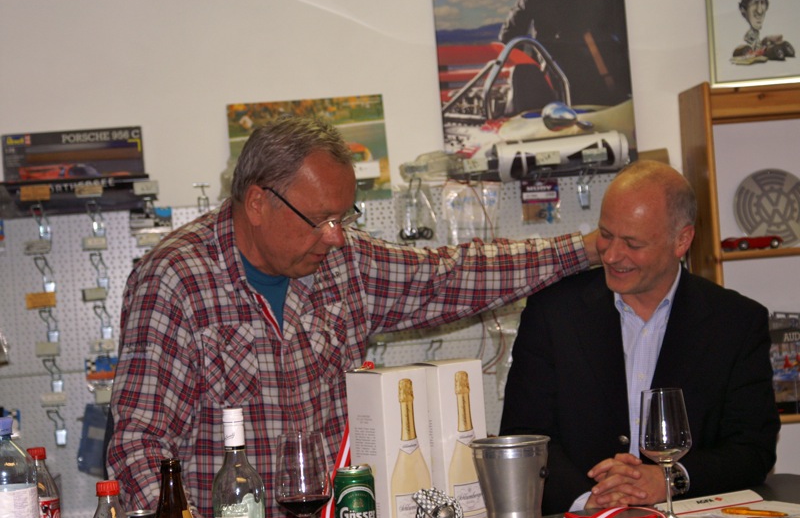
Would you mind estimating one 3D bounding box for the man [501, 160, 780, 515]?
[{"bbox_3d":[0.455,0.488,3.690,0.560,1.340,0.740,-4,2,10],"label":"man"}]

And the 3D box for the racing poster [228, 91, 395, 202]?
[{"bbox_3d":[-0.232,-0.275,5.120,0.405,0.268,0.010,-4,2,-6],"label":"racing poster"}]

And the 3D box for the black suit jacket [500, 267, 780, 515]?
[{"bbox_3d":[0.462,0.350,3.773,0.540,0.660,0.420,-4,2,10],"label":"black suit jacket"}]

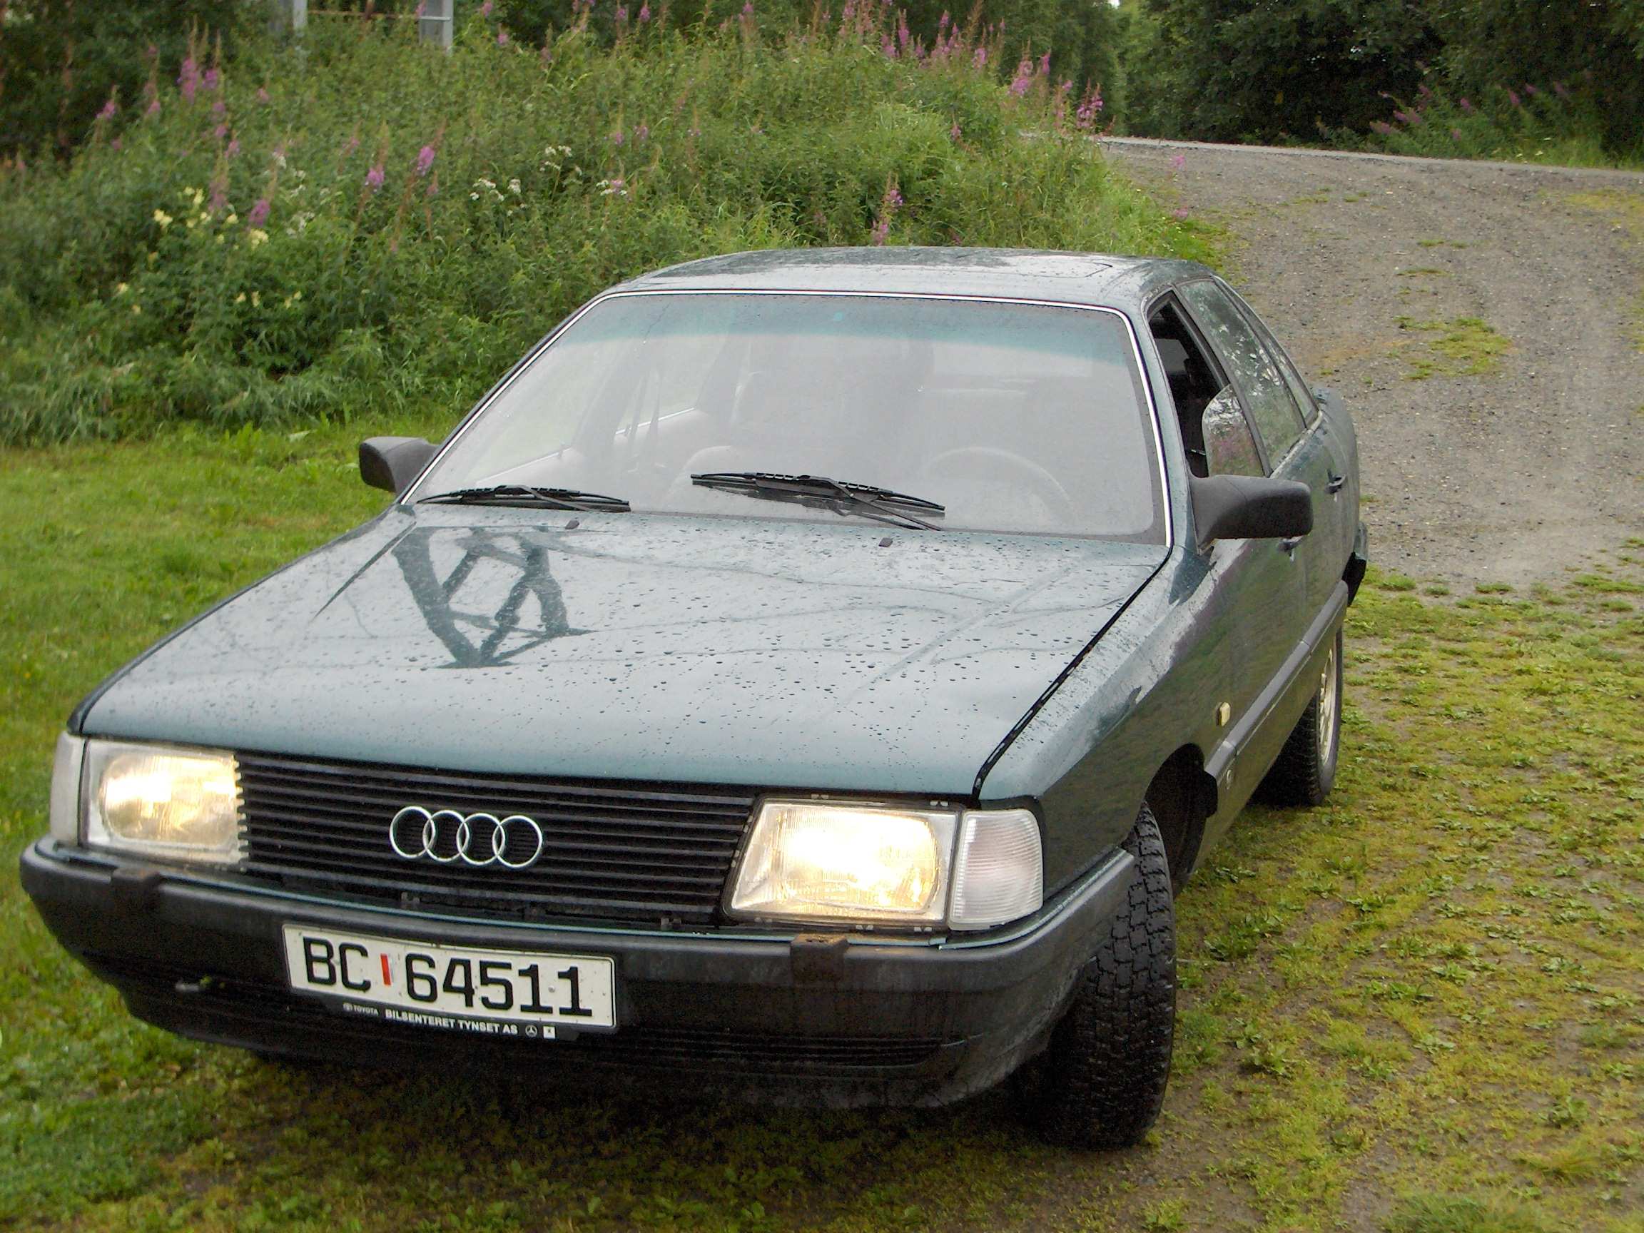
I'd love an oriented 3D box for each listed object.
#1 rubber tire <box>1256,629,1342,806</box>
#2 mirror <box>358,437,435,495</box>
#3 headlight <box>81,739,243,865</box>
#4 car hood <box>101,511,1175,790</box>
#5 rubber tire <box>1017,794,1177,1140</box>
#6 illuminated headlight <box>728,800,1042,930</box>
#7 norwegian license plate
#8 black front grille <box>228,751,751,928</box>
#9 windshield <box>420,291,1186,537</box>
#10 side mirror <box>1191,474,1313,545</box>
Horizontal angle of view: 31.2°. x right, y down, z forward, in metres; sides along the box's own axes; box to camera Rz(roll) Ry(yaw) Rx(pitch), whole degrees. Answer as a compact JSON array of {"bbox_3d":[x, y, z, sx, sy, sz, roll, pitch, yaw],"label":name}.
[{"bbox_3d":[1.226,0.176,7.577,0.190,0.615,0.615,4,10,16],"label":"rubber tire"},{"bbox_3d":[-0.855,-0.309,6.071,0.215,0.130,0.145,4,10,16],"label":"mirror"},{"bbox_3d":[-0.995,0.279,4.550,0.320,0.175,0.150,5,1,23],"label":"headlight"},{"bbox_3d":[-0.292,0.025,4.957,1.490,0.125,1.390,4,17,16],"label":"car hood"},{"bbox_3d":[0.465,0.594,5.034,0.195,0.620,0.620,0,10,-4],"label":"rubber tire"},{"bbox_3d":[0.099,0.345,4.242,0.420,0.175,0.200,2,1,9],"label":"illuminated headlight"},{"bbox_3d":[-0.545,0.530,4.300,0.520,0.130,0.025,4,17,16],"label":"norwegian license plate"},{"bbox_3d":[-0.500,0.319,4.322,0.810,0.180,0.100,4,1,16],"label":"black front grille"},{"bbox_3d":[-0.018,-0.444,5.799,1.480,0.110,0.700,4,45,16],"label":"windshield"},{"bbox_3d":[0.816,-0.206,5.579,0.220,0.130,0.145,4,10,16],"label":"side mirror"}]

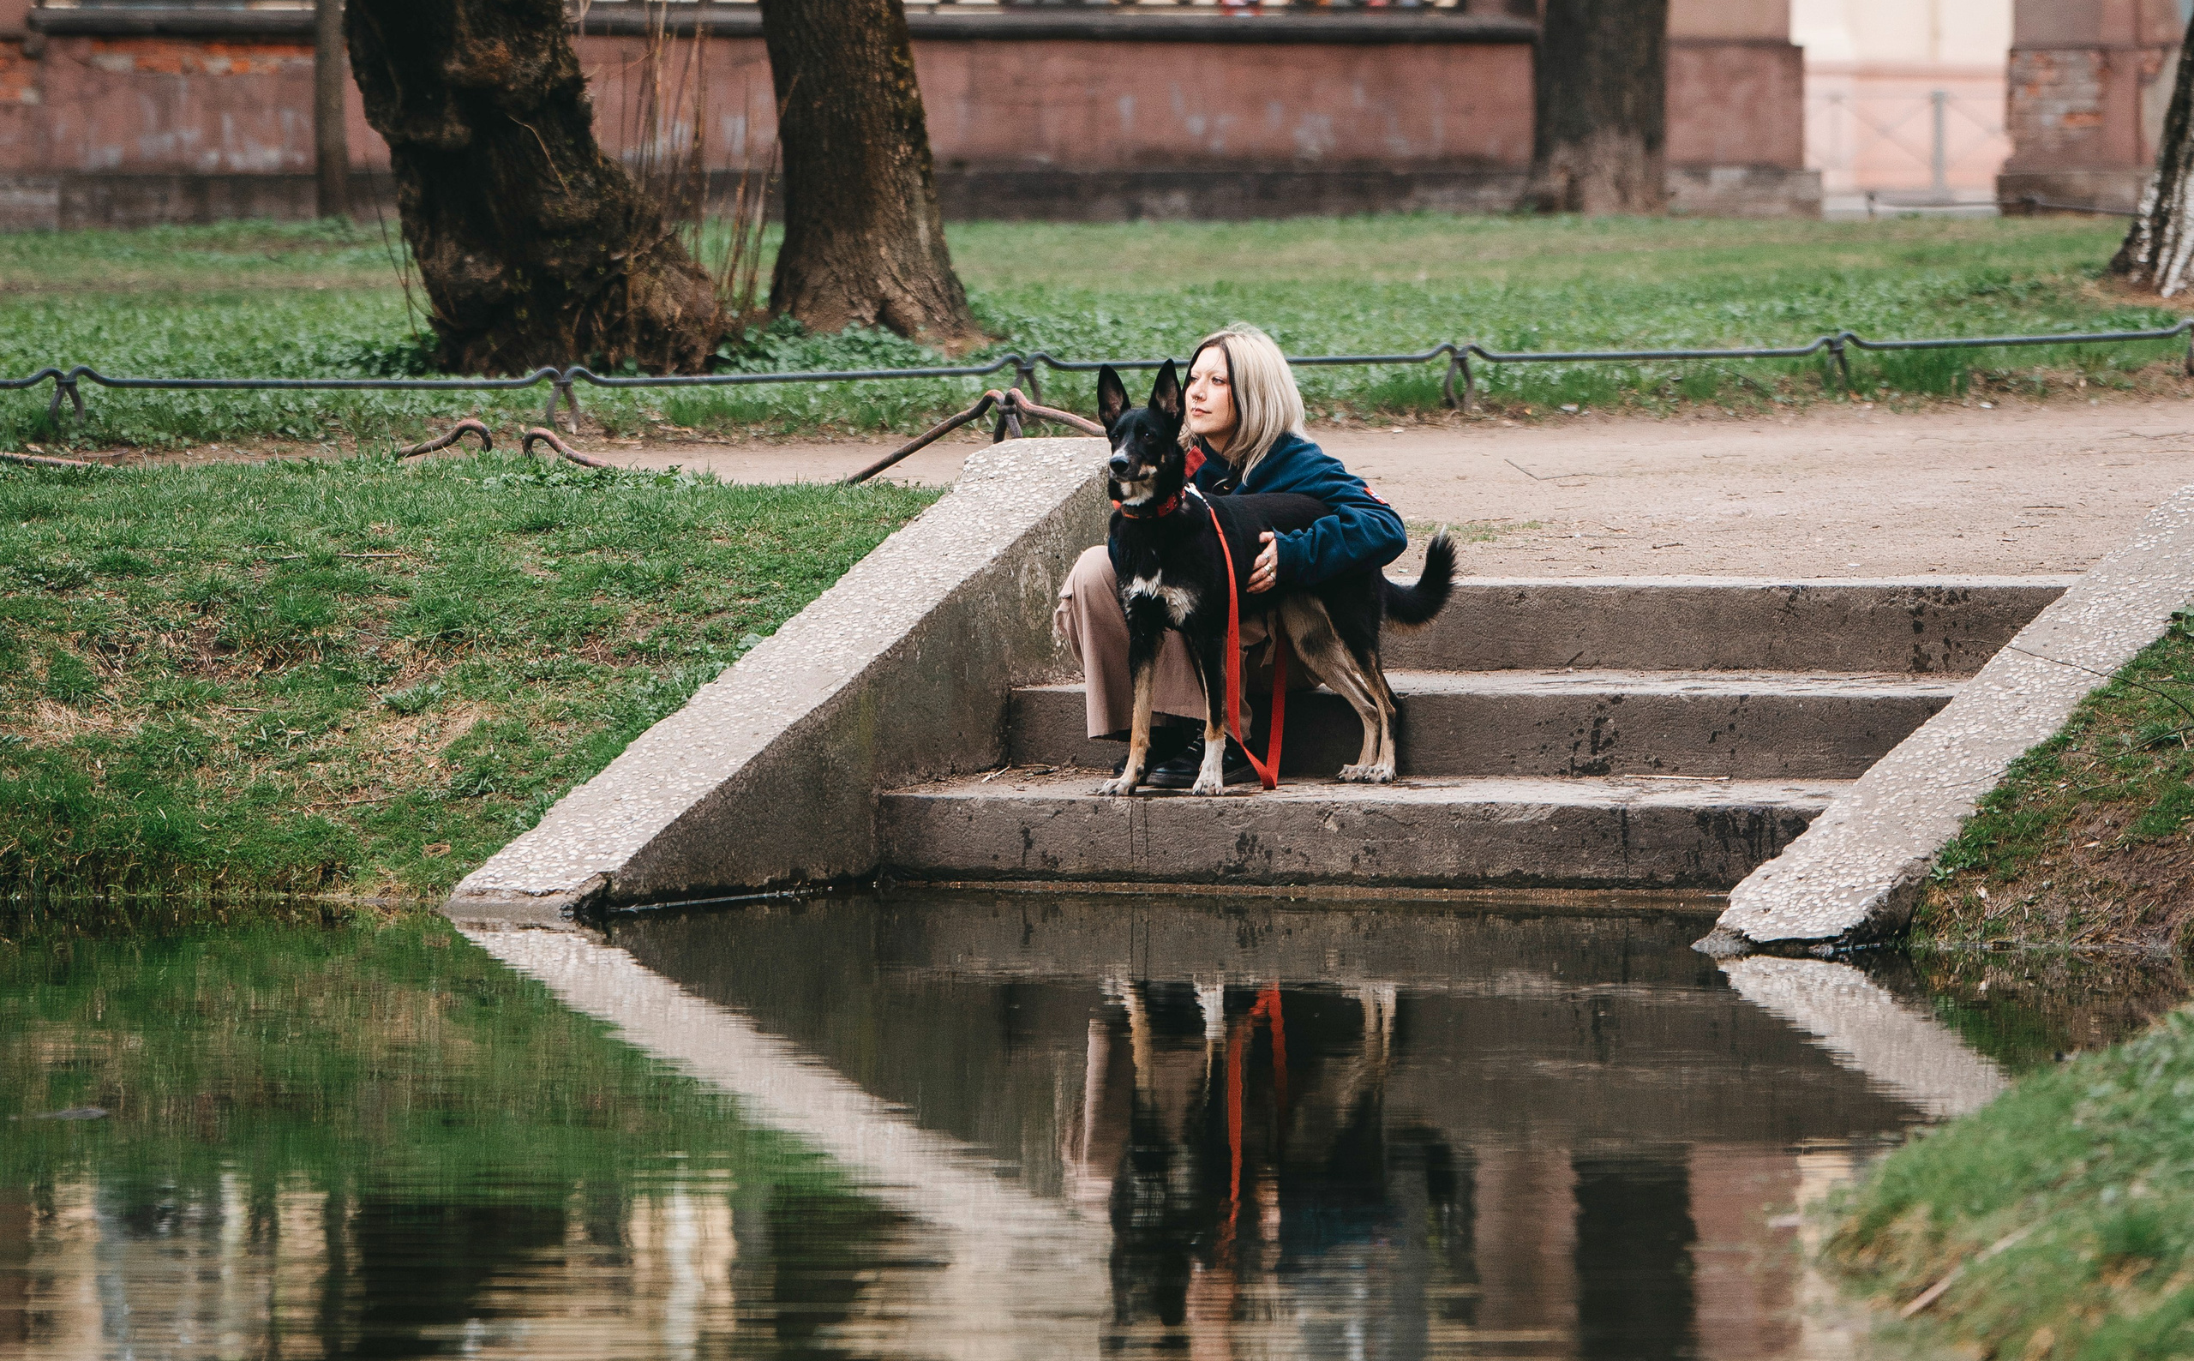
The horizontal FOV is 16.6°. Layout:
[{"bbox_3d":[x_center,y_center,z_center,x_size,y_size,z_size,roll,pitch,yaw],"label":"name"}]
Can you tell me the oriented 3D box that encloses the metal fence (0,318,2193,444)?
[{"bbox_3d":[0.360,-1.049,25.700,9.200,0.230,0.080,-3,5,-34],"label":"metal fence"}]

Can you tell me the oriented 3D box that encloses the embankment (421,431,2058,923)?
[{"bbox_3d":[0.500,-0.028,15.300,2.950,0.870,2.200,1,5,17],"label":"embankment"}]

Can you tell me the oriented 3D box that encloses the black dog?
[{"bbox_3d":[0.365,-0.216,15.150,0.780,0.875,0.250,-4,6,-39],"label":"black dog"}]

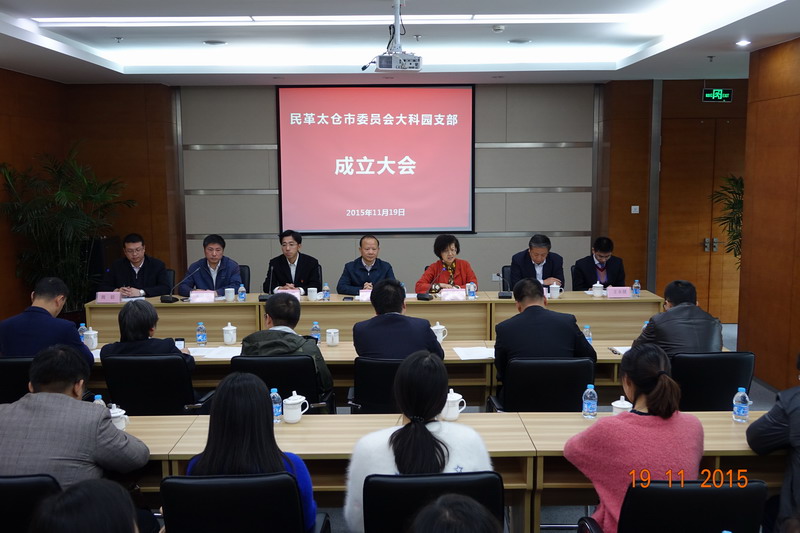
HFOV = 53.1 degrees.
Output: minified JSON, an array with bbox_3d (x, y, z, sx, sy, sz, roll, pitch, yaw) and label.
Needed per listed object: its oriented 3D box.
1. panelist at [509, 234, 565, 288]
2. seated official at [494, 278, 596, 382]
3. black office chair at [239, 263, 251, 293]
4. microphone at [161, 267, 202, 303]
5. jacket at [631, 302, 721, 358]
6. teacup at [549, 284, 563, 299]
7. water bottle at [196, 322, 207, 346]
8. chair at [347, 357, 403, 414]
[{"bbox_3d":[1.199,0.333,6.962,0.490,1.229,0.694,-1,8,0],"label":"panelist"},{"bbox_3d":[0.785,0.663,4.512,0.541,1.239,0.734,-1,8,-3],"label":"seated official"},{"bbox_3d":[-1.758,0.478,7.804,0.580,0.950,0.600,0,7,-1],"label":"black office chair"},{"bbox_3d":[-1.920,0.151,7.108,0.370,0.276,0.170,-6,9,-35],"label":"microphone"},{"bbox_3d":[1.595,0.512,4.617,0.500,0.635,0.520,-2,7,-10],"label":"jacket"},{"bbox_3d":[1.295,0.197,6.638,0.110,0.127,0.085,0,7,0],"label":"teacup"},{"bbox_3d":[-1.237,0.416,4.980,0.062,0.145,0.062,0,7,0],"label":"water bottle"},{"bbox_3d":[-0.012,0.863,4.429,0.551,0.877,0.592,-1,8,0],"label":"chair"}]

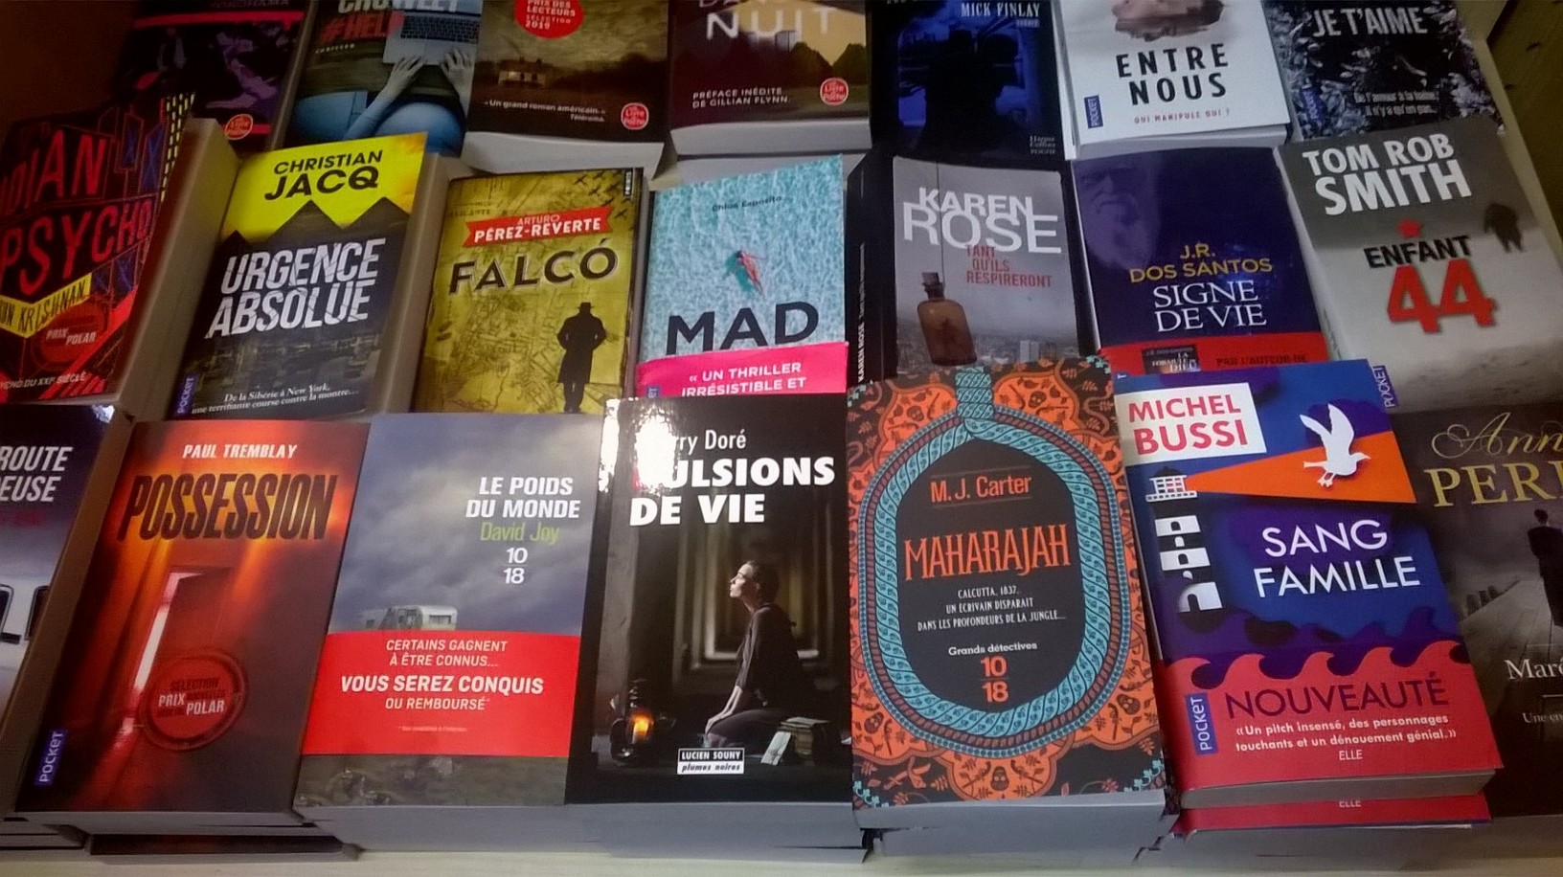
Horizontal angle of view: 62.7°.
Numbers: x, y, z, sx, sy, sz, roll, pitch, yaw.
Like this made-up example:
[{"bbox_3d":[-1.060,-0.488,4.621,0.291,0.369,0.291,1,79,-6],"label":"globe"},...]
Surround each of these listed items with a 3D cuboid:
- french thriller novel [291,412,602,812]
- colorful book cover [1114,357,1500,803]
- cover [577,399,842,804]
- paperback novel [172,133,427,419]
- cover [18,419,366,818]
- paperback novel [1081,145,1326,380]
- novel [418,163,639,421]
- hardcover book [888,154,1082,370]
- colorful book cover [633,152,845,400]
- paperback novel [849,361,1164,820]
[{"bbox_3d":[-0.136,0.072,0.555,0.108,0.021,0.177,0,61,2],"label":"french thriller novel"},{"bbox_3d":[0.198,0.052,0.510,0.108,0.026,0.177,-5,57,6],"label":"colorful book cover"},{"bbox_3d":[-0.025,0.064,0.531,0.108,0.021,0.177,-1,60,4],"label":"cover"},{"bbox_3d":[-0.251,-0.083,0.686,0.108,0.020,0.177,-4,59,8],"label":"paperback novel"},{"bbox_3d":[-0.242,0.074,0.552,0.108,0.021,0.177,0,59,0],"label":"cover"},{"bbox_3d":[0.214,-0.069,0.667,0.108,0.034,0.177,-3,60,5],"label":"paperback novel"},{"bbox_3d":[-0.131,-0.066,0.684,0.108,0.021,0.177,-2,60,3],"label":"novel"},{"bbox_3d":[0.101,-0.067,0.693,0.108,0.034,0.177,3,64,-7],"label":"hardcover book"},{"bbox_3d":[-0.017,-0.063,0.669,0.108,0.024,0.177,-7,59,13],"label":"colorful book cover"},{"bbox_3d":[0.083,0.055,0.500,0.108,0.025,0.177,-7,60,14],"label":"paperback novel"}]

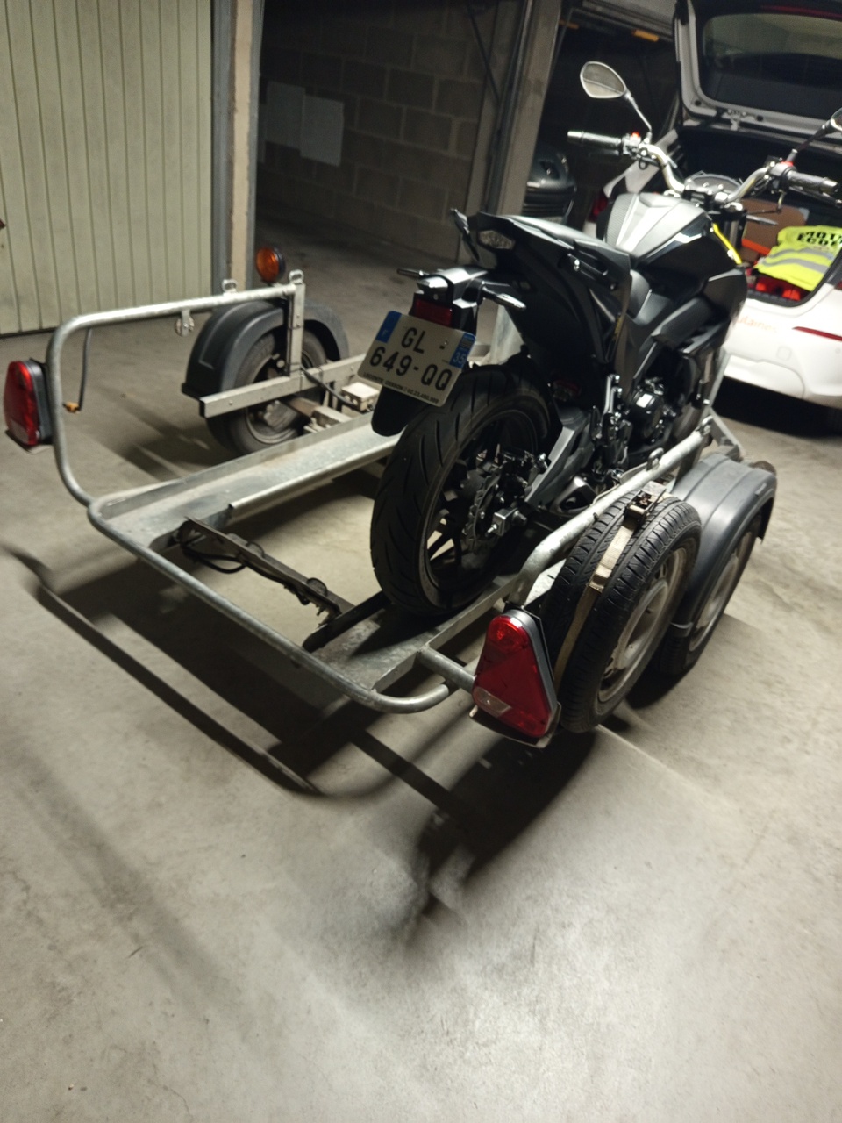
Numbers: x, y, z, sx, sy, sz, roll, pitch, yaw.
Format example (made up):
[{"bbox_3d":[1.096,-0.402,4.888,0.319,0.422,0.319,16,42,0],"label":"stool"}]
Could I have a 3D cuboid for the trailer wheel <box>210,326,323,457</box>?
[{"bbox_3d":[-0.559,-0.632,2.910,0.152,0.540,0.540,27,36,26],"label":"trailer wheel"}]

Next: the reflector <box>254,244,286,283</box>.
[{"bbox_3d":[-0.496,-0.984,2.574,0.107,0.115,0.058,27,36,26],"label":"reflector"}]

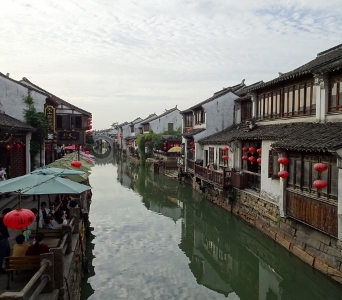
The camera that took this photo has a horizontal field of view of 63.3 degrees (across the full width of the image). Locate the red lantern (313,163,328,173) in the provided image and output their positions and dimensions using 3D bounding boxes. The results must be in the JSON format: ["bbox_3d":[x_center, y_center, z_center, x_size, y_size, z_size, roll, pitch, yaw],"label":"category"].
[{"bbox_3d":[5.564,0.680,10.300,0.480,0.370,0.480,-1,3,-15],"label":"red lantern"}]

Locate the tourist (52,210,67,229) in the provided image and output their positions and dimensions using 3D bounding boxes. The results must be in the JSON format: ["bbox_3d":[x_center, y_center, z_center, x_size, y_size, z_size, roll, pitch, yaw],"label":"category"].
[{"bbox_3d":[-3.358,2.374,8.377,0.460,1.160,0.620,-1,3,-15],"label":"tourist"}]

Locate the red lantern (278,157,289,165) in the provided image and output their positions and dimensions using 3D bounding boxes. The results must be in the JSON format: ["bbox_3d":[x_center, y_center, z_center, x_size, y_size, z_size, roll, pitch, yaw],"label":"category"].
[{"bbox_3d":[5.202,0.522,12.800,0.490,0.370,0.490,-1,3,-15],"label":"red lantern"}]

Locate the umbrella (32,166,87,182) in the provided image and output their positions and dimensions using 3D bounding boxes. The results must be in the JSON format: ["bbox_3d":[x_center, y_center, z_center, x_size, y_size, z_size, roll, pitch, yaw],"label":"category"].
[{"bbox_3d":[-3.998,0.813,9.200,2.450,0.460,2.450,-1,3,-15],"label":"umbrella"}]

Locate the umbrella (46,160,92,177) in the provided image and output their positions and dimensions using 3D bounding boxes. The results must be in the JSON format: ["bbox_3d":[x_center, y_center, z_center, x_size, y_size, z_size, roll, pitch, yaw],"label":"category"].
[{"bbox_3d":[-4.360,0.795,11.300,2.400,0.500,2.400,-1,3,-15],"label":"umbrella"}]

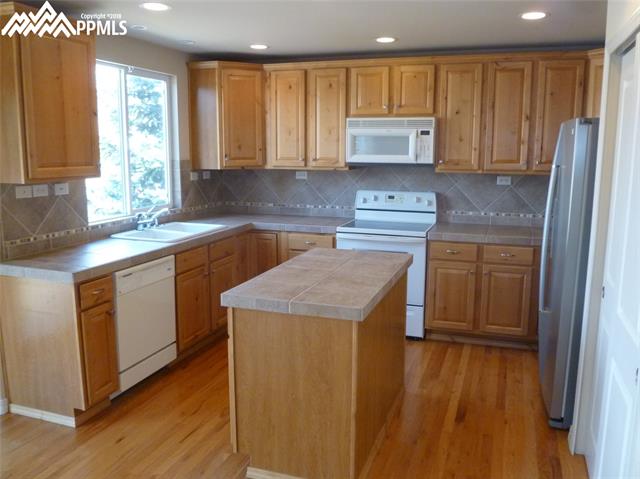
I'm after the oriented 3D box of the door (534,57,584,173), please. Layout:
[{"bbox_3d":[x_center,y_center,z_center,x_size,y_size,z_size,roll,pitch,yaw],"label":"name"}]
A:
[{"bbox_3d":[1.870,-0.969,4.053,0.314,0.848,0.024,4,10,18],"label":"door"}]

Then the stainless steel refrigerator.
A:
[{"bbox_3d":[1.791,0.173,3.141,0.780,1.750,0.860,4,10,19],"label":"stainless steel refrigerator"}]

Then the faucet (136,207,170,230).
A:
[{"bbox_3d":[-1.341,-0.172,4.184,0.190,0.190,0.240,4,10,19],"label":"faucet"}]

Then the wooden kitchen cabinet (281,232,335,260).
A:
[{"bbox_3d":[0.006,0.310,4.889,0.536,0.850,0.639,3,10,19],"label":"wooden kitchen cabinet"}]

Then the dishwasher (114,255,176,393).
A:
[{"bbox_3d":[-1.394,0.533,3.512,0.587,0.810,0.596,3,10,19],"label":"dishwasher"}]

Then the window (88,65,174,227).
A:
[{"bbox_3d":[-1.494,-0.770,4.161,0.100,1.170,1.140,4,10,19],"label":"window"}]

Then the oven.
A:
[{"bbox_3d":[0.606,0.199,4.612,0.760,1.195,0.700,4,10,19],"label":"oven"}]

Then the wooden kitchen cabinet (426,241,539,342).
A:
[{"bbox_3d":[1.389,0.392,4.406,0.863,0.850,0.639,3,10,19],"label":"wooden kitchen cabinet"}]

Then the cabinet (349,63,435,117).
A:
[{"bbox_3d":[0.671,-1.292,4.550,0.770,0.457,0.331,3,10,19],"label":"cabinet"}]

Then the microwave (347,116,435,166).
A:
[{"bbox_3d":[0.660,-0.869,4.585,0.758,0.382,0.405,3,10,19],"label":"microwave"}]

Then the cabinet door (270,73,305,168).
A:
[{"bbox_3d":[-0.286,-1.101,4.771,0.327,0.848,0.024,4,10,18],"label":"cabinet door"}]

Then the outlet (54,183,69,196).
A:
[{"bbox_3d":[-1.716,-0.335,3.456,0.012,0.072,0.115,4,10,19],"label":"outlet"}]

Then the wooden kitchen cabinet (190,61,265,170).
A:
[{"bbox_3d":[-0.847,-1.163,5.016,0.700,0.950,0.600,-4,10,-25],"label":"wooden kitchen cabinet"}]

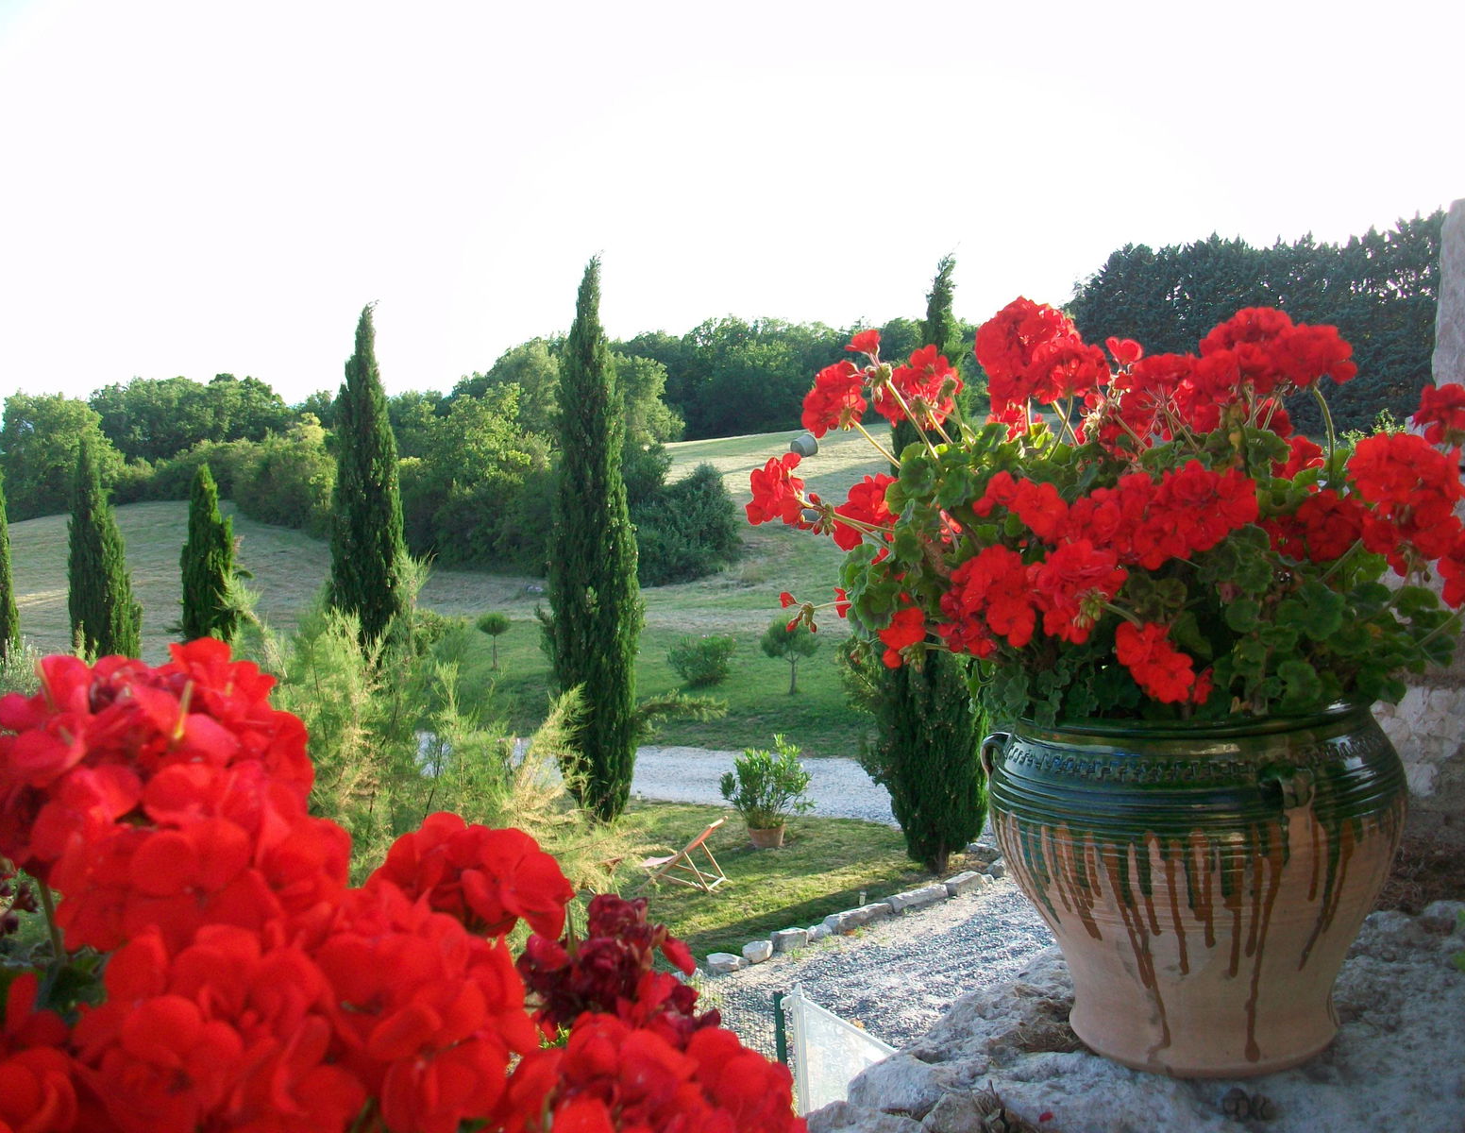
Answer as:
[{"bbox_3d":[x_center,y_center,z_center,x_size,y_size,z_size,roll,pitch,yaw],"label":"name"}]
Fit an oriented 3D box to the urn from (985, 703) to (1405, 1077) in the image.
[{"bbox_3d":[0.431,0.285,1.297,0.390,0.303,0.385,0,5,0],"label":"urn"}]

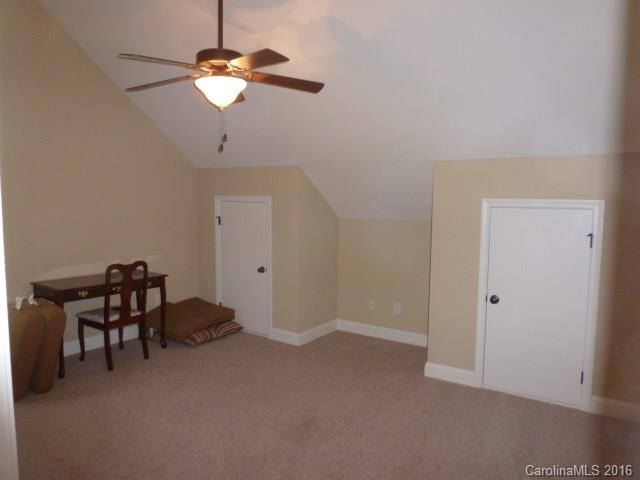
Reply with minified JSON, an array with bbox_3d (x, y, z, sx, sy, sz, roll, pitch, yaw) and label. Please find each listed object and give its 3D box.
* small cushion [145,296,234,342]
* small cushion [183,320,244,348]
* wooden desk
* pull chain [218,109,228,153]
[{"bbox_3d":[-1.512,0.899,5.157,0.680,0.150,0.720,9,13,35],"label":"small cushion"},{"bbox_3d":[-1.315,1.039,5.122,0.500,0.140,0.630,4,6,33],"label":"small cushion"},{"bbox_3d":[-2.135,0.766,4.406,0.540,0.770,1.080,4,6,37],"label":"wooden desk"},{"bbox_3d":[-0.592,-0.671,2.720,0.055,0.275,0.045,4,6,33],"label":"pull chain"}]

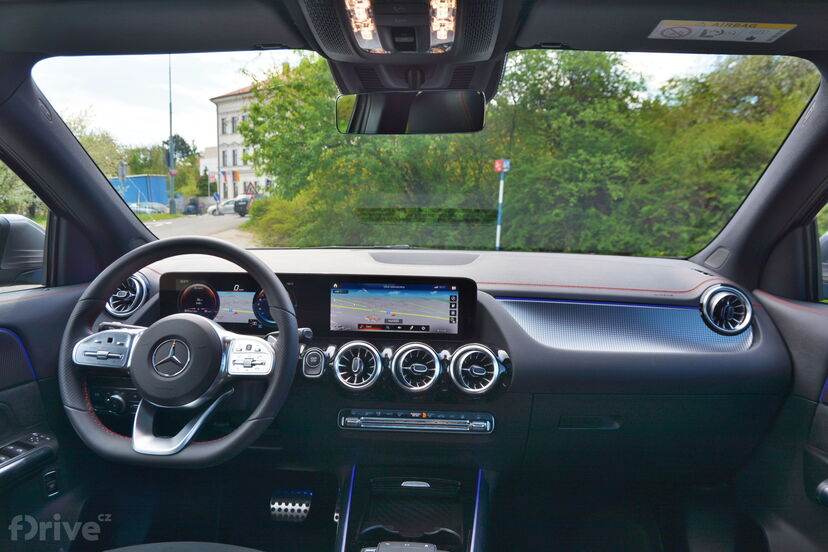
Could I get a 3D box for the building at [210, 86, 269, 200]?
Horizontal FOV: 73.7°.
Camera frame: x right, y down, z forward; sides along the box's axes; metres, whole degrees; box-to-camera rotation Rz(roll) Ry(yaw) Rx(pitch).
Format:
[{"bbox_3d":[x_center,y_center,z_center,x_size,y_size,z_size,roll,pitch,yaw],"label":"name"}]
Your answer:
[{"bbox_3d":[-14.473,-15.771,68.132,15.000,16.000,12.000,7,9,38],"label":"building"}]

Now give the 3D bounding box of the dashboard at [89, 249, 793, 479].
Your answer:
[{"bbox_3d":[0.019,0.140,1.208,1.320,0.375,0.480,2,7,4],"label":"dashboard"}]

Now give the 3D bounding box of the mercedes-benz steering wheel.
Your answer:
[{"bbox_3d":[-0.357,0.111,0.853,0.370,0.357,0.090,2,-16,4],"label":"mercedes-benz steering wheel"}]

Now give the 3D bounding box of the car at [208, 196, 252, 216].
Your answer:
[{"bbox_3d":[-15.074,-5.794,46.786,4.250,1.480,1.780,1,7,-5],"label":"car"}]

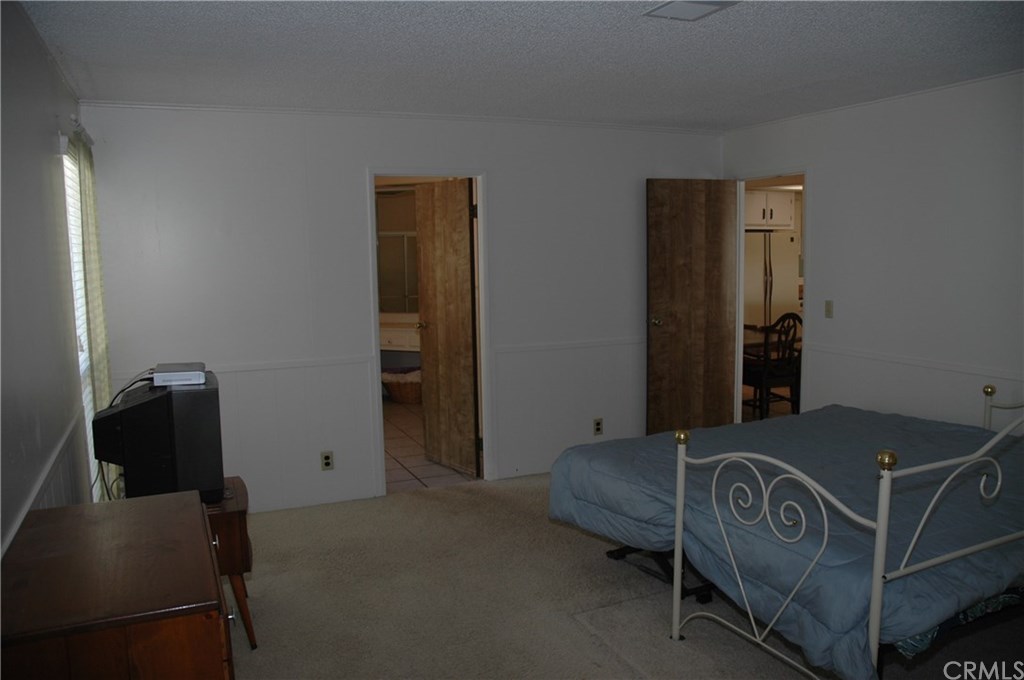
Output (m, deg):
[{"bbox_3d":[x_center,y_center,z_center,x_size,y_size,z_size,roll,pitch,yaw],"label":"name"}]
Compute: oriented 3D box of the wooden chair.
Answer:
[{"bbox_3d":[2.223,0.259,6.663,0.530,0.980,0.550,-4,8,-24],"label":"wooden chair"}]

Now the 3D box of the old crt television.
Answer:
[{"bbox_3d":[-1.495,0.421,3.261,0.475,0.475,0.510,-4,8,-22],"label":"old crt television"}]

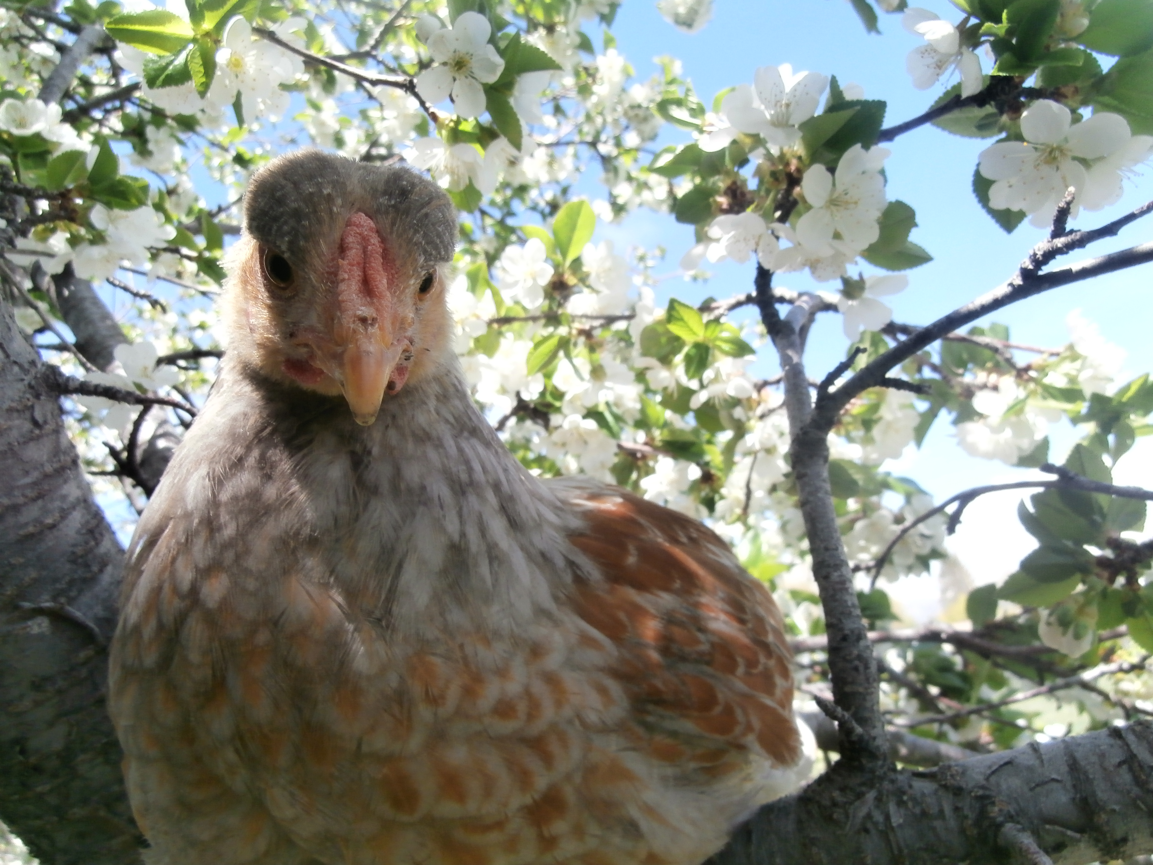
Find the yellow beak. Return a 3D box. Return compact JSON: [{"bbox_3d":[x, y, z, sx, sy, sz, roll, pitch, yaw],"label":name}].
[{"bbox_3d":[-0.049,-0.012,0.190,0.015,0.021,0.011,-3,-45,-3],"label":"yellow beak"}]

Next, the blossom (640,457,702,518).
[{"bbox_3d":[0.051,0.028,0.432,0.034,0.033,0.017,-3,5,12],"label":"blossom"}]

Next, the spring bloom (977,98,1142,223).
[{"bbox_3d":[0.115,-0.064,0.190,0.035,0.029,0.014,-2,11,6],"label":"spring bloom"}]

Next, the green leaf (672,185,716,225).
[{"bbox_3d":[0.041,-0.080,0.280,0.018,0.015,0.005,-27,36,-24],"label":"green leaf"}]

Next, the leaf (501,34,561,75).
[{"bbox_3d":[-0.016,-0.134,0.285,0.024,0.017,0.007,15,-28,12],"label":"leaf"}]

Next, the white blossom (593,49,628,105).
[{"bbox_3d":[0.027,-0.280,0.632,0.029,0.038,0.018,0,12,0],"label":"white blossom"}]

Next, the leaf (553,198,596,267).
[{"bbox_3d":[-0.001,-0.119,0.480,0.022,0.039,0.012,13,-6,0],"label":"leaf"}]

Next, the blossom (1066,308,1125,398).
[{"bbox_3d":[0.338,-0.052,0.520,0.037,0.055,0.032,4,-13,-17],"label":"blossom"}]

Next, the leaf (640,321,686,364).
[{"bbox_3d":[0.053,-0.057,0.500,0.029,0.027,0.014,0,-13,0],"label":"leaf"}]

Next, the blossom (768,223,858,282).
[{"bbox_3d":[0.089,-0.069,0.302,0.034,0.017,0.029,0,-45,0],"label":"blossom"}]

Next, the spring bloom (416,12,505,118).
[{"bbox_3d":[-0.040,-0.126,0.277,0.033,0.036,0.014,2,17,-7],"label":"spring bloom"}]

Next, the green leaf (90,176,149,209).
[{"bbox_3d":[-0.229,-0.120,0.400,0.028,0.017,0.016,0,-13,0],"label":"green leaf"}]

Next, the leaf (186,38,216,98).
[{"bbox_3d":[-0.181,-0.176,0.385,0.013,0.029,0.013,1,-13,-6],"label":"leaf"}]

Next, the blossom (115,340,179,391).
[{"bbox_3d":[-0.236,-0.037,0.440,0.035,0.026,0.022,2,-21,-5],"label":"blossom"}]

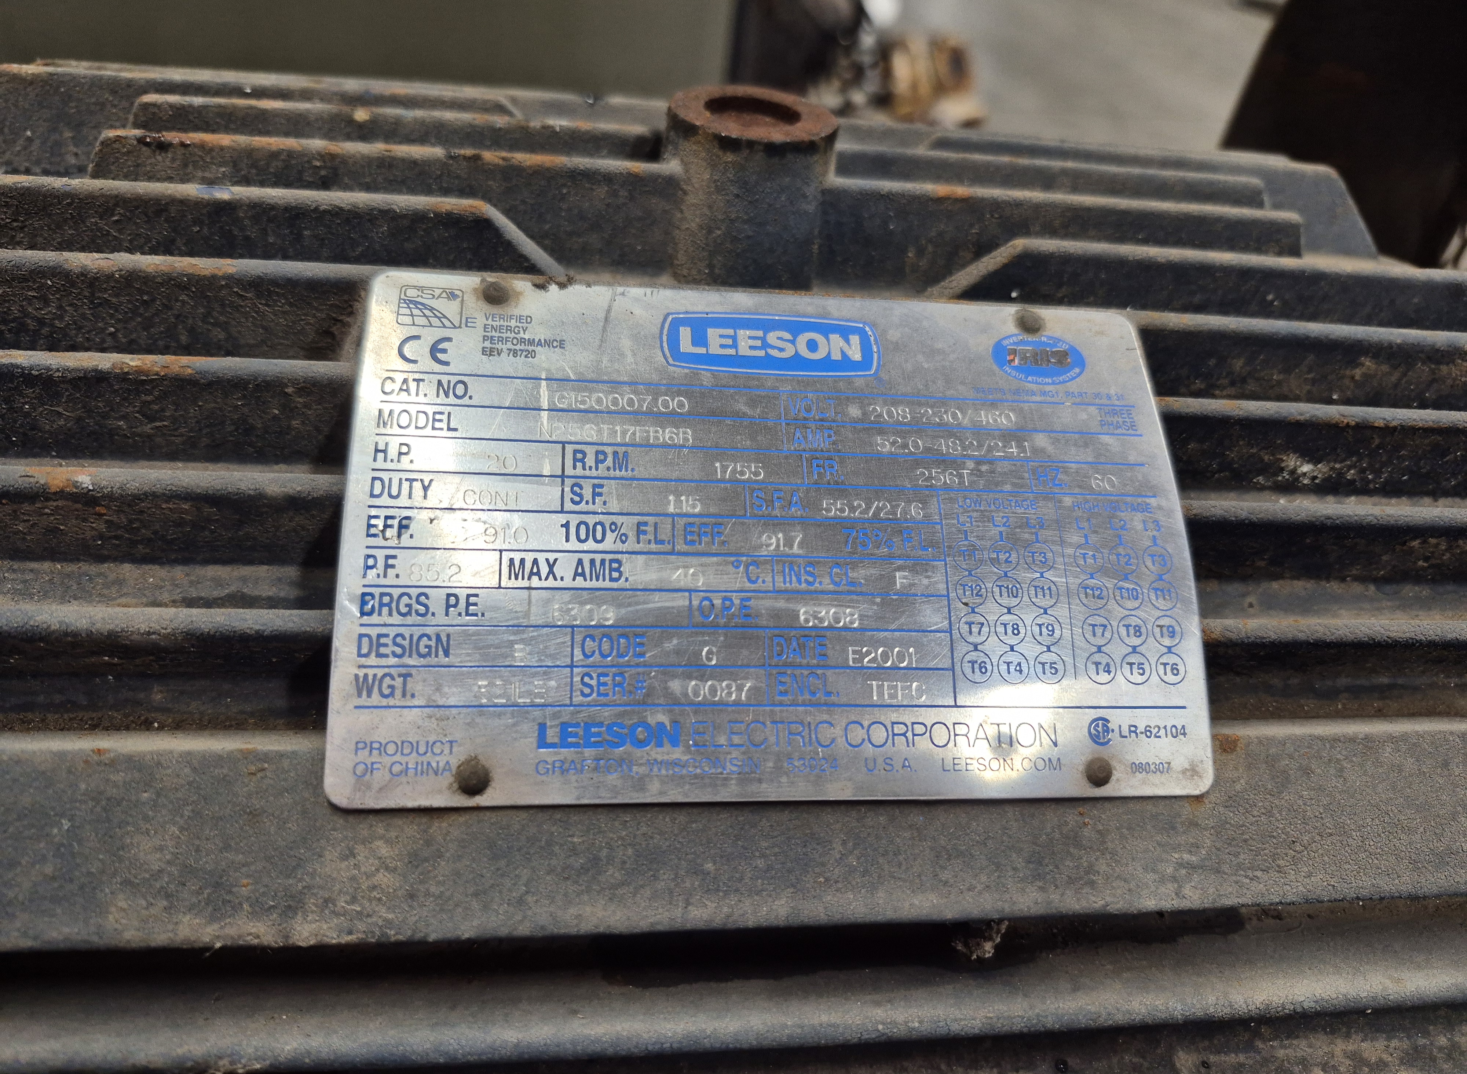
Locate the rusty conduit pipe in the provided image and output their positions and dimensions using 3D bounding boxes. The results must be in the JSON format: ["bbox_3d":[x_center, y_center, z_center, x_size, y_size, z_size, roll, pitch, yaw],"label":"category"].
[{"bbox_3d":[0.002,-0.068,0.194,0.032,0.032,0.032,2,40,-8],"label":"rusty conduit pipe"}]

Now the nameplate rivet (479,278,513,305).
[{"bbox_3d":[-0.037,-0.039,0.154,0.004,0.002,0.004,1,57,-8],"label":"nameplate rivet"}]

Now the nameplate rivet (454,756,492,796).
[{"bbox_3d":[-0.034,0.032,0.129,0.004,0.002,0.004,1,83,-8],"label":"nameplate rivet"}]

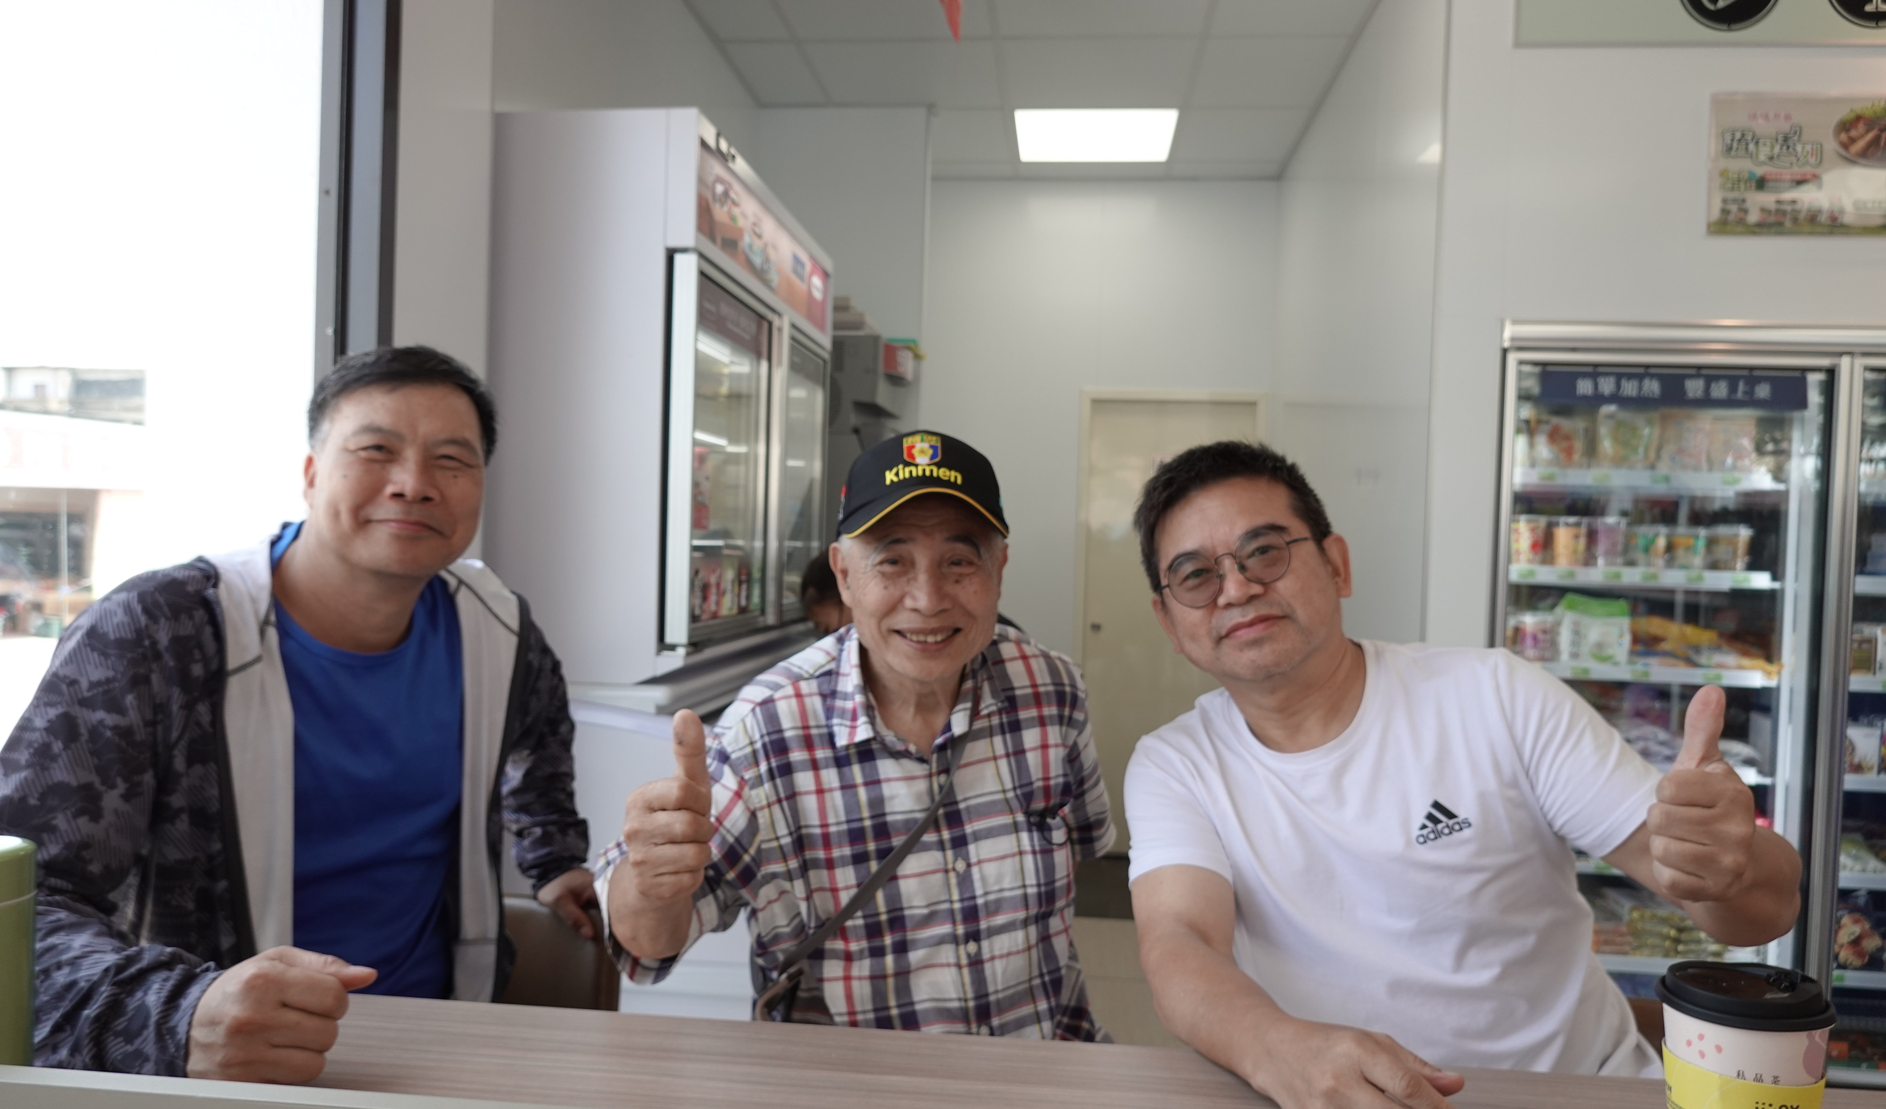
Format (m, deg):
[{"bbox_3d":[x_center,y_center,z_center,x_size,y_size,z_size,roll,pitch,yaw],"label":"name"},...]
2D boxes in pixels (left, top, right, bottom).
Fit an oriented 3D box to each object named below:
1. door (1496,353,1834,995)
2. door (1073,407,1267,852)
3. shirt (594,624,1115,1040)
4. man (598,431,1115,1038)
[{"bbox_3d":[1.504,0.310,2.650,0.678,1.464,0.060,2,1,6],"label":"door"},{"bbox_3d":[0.910,0.294,5.171,0.750,1.916,0.080,2,1,6],"label":"door"},{"bbox_3d":[-0.035,0.360,1.250,0.480,0.580,0.450,2,1,-3],"label":"shirt"},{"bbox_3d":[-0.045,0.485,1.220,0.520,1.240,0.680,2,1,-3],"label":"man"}]

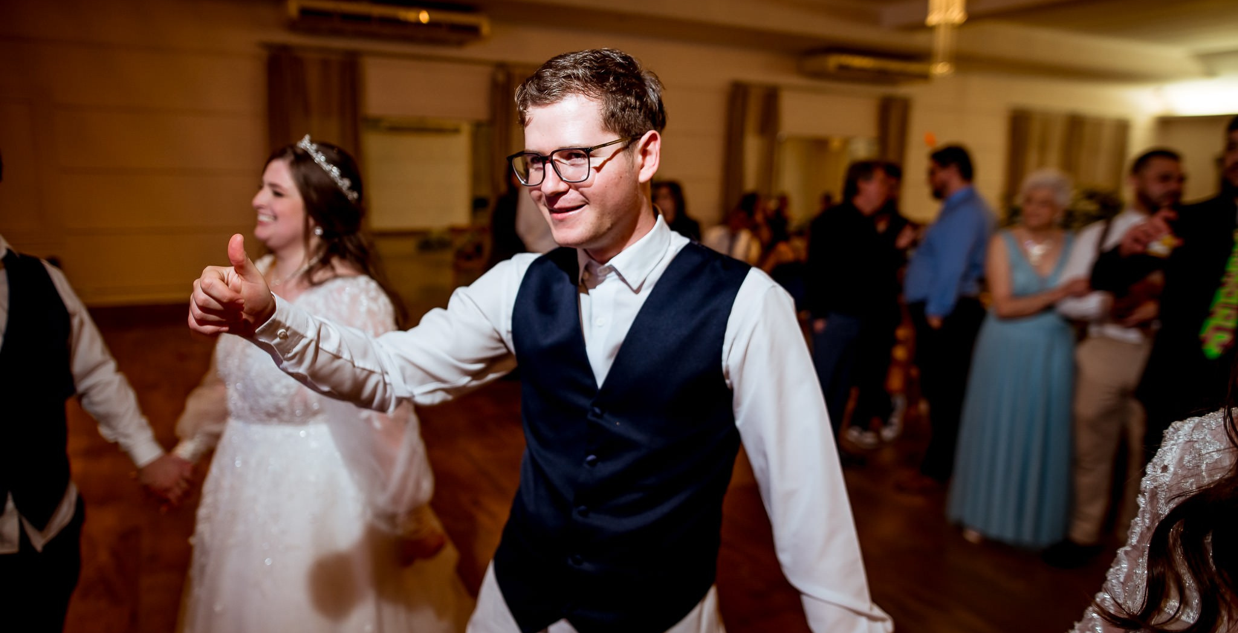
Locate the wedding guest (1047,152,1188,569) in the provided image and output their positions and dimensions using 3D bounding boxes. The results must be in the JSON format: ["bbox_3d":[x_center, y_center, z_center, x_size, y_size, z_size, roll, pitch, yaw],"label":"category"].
[{"bbox_3d":[2.070,0.160,3.460,0.560,1.710,0.420,4,11,12],"label":"wedding guest"}]

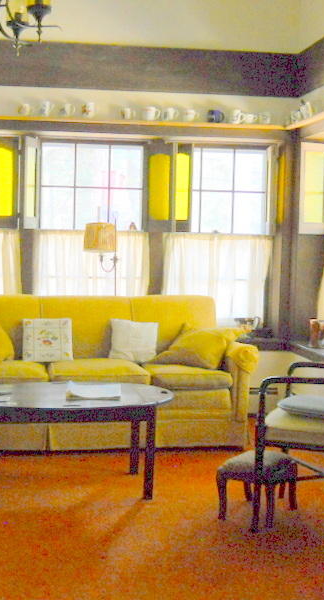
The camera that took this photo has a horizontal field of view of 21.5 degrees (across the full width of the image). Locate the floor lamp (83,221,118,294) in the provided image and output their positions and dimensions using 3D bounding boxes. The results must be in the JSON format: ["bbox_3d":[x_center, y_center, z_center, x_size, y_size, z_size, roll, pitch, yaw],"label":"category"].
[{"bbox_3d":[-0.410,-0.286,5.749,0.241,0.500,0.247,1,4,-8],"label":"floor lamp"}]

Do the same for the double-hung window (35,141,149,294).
[{"bbox_3d":[-0.509,-0.470,6.134,0.830,1.359,0.130,1,4,-8],"label":"double-hung window"}]

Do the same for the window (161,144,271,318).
[{"bbox_3d":[0.420,-0.460,6.266,0.826,1.359,0.130,1,4,-8],"label":"window"}]

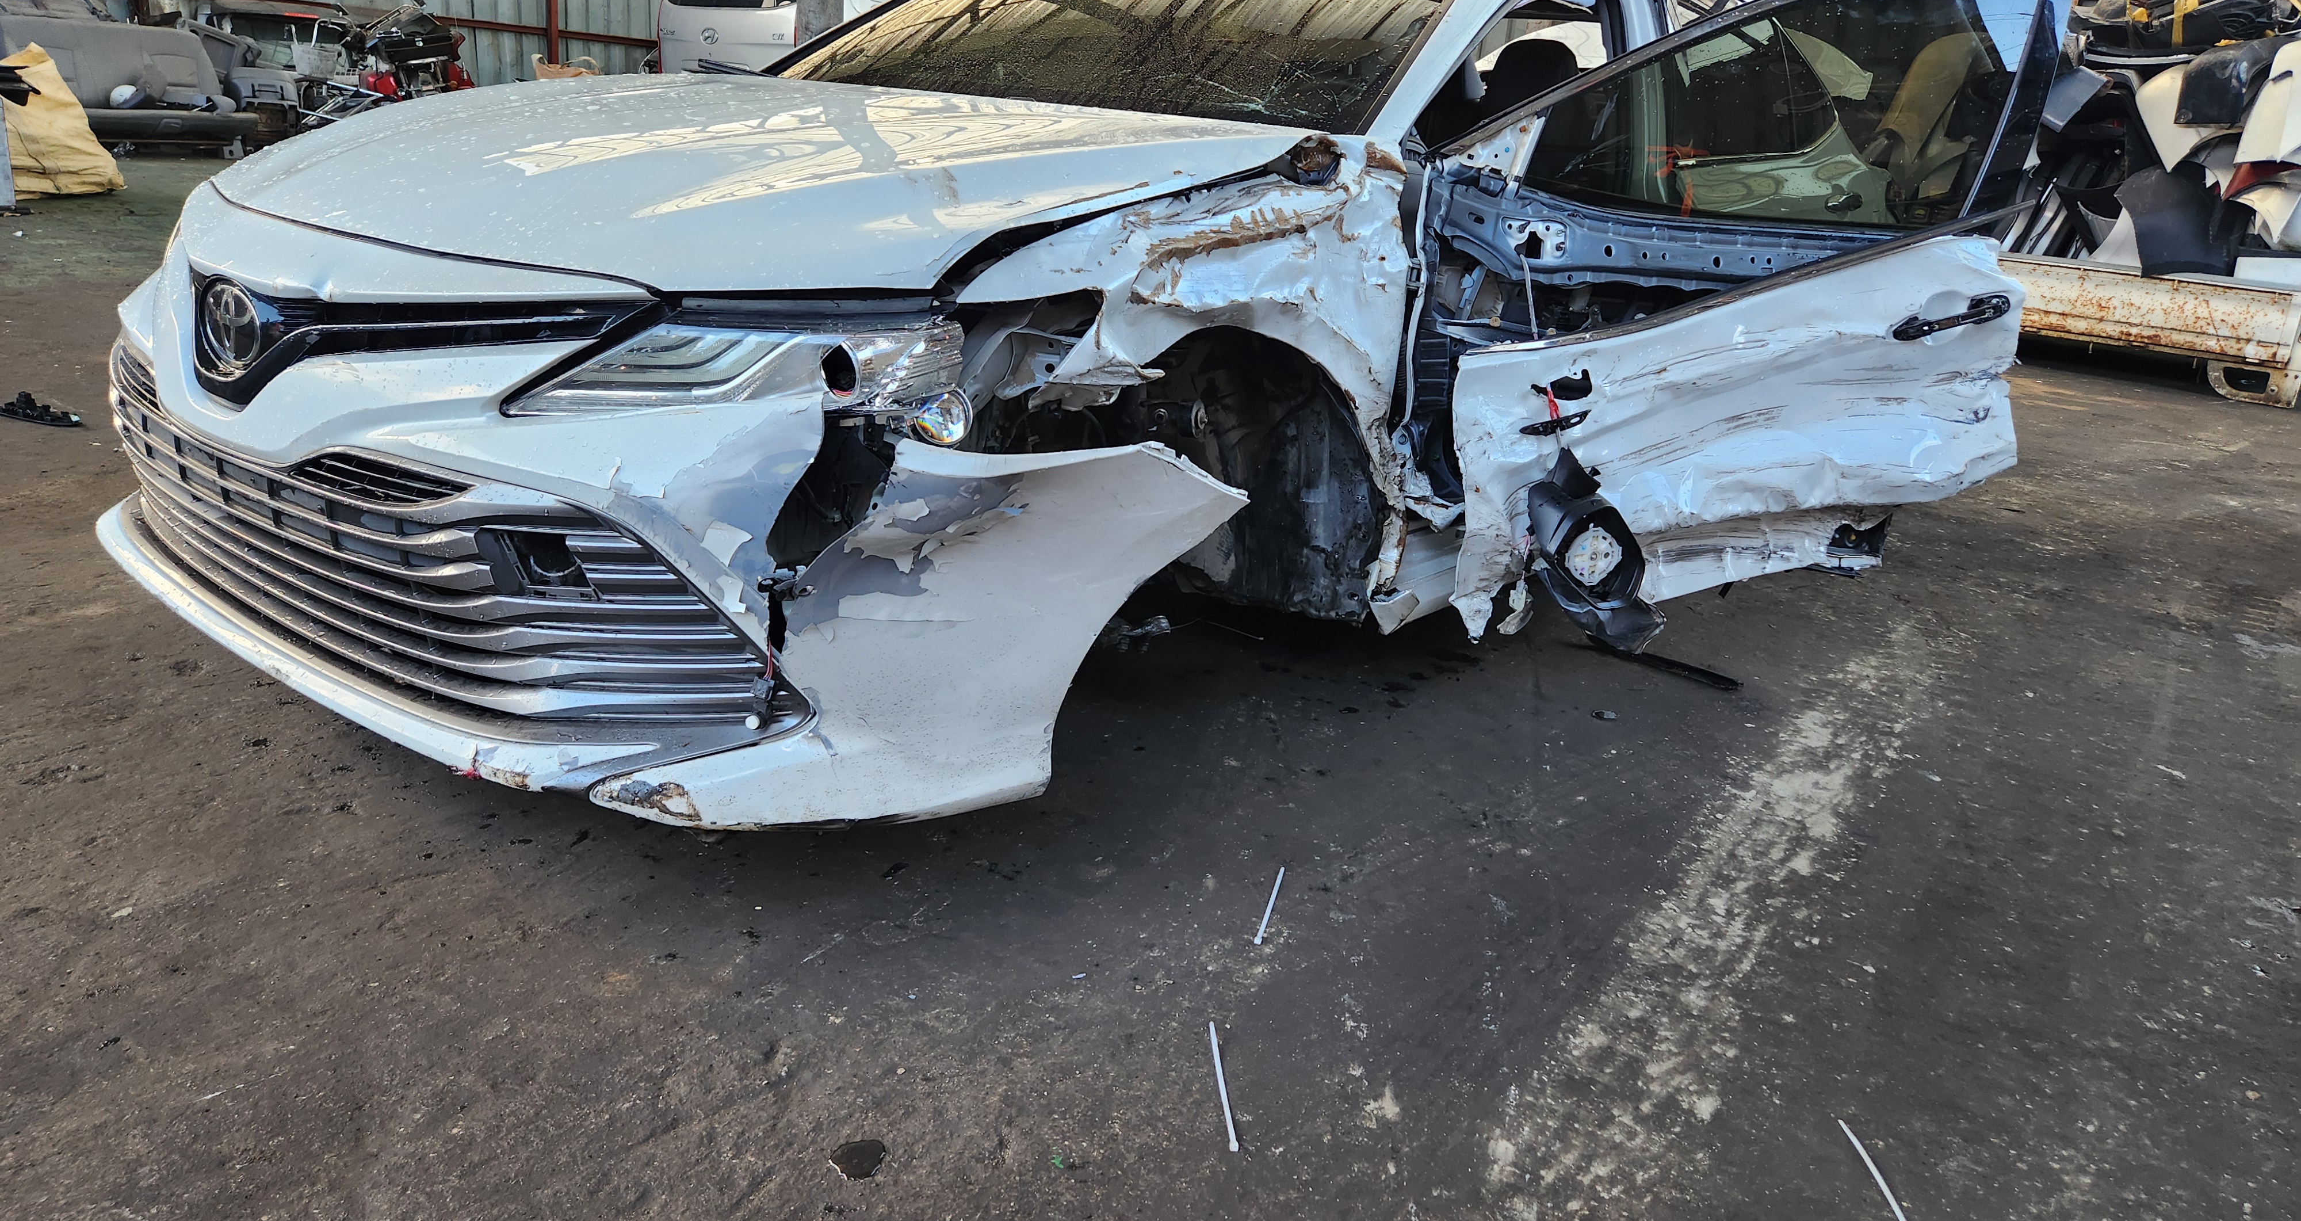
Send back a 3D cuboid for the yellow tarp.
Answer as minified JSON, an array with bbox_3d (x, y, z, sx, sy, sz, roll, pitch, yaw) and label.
[{"bbox_3d":[-6.301,-2.814,8.750,0.850,0.820,0.750,-5,20,-28],"label":"yellow tarp"}]

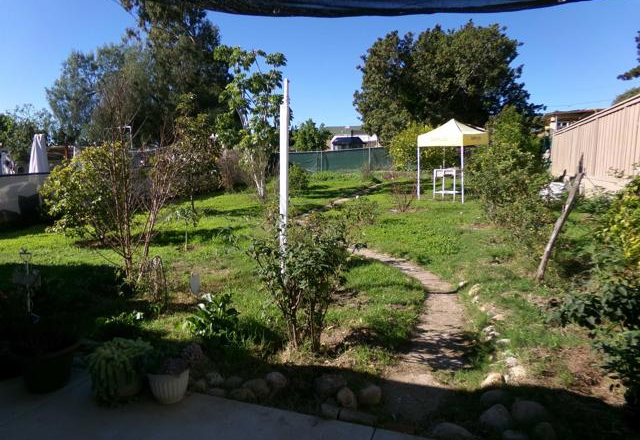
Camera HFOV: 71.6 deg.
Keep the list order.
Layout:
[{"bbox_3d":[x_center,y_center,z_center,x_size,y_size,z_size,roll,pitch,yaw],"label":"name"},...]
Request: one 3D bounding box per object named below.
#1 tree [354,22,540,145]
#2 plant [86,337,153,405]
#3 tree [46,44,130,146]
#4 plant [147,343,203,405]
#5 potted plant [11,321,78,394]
[{"bbox_3d":[8.100,-7.200,29.000,11.600,8.300,9.800,0,7,0],"label":"tree"},{"bbox_3d":[-1.257,0.930,2.800,0.370,0.300,0.340,0,7,0],"label":"plant"},{"bbox_3d":[-18.346,-9.202,35.162,6.800,9.054,6.500,0,7,0],"label":"tree"},{"bbox_3d":[-0.912,0.955,2.800,0.325,0.280,0.300,0,7,0],"label":"plant"},{"bbox_3d":[-1.978,0.967,3.186,0.470,0.450,0.470,0,7,0],"label":"potted plant"}]

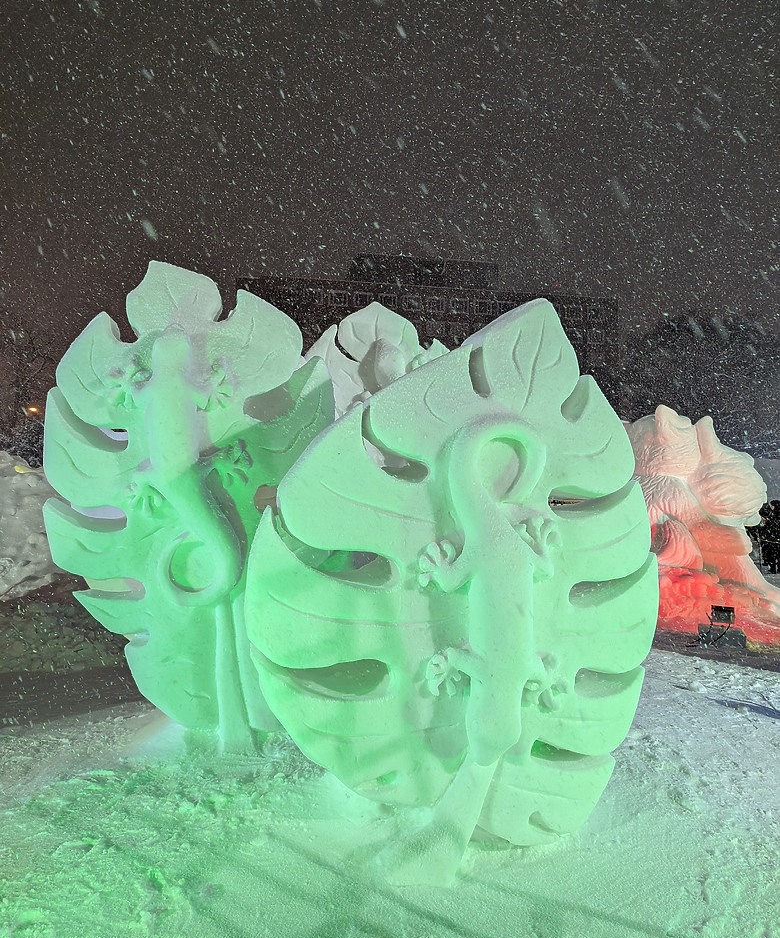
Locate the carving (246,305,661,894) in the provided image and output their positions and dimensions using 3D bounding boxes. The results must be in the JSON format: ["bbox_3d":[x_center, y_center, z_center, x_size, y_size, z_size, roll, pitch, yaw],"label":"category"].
[{"bbox_3d":[0.270,0.472,3.184,1.780,2.400,0.750,0,-2,5],"label":"carving"}]

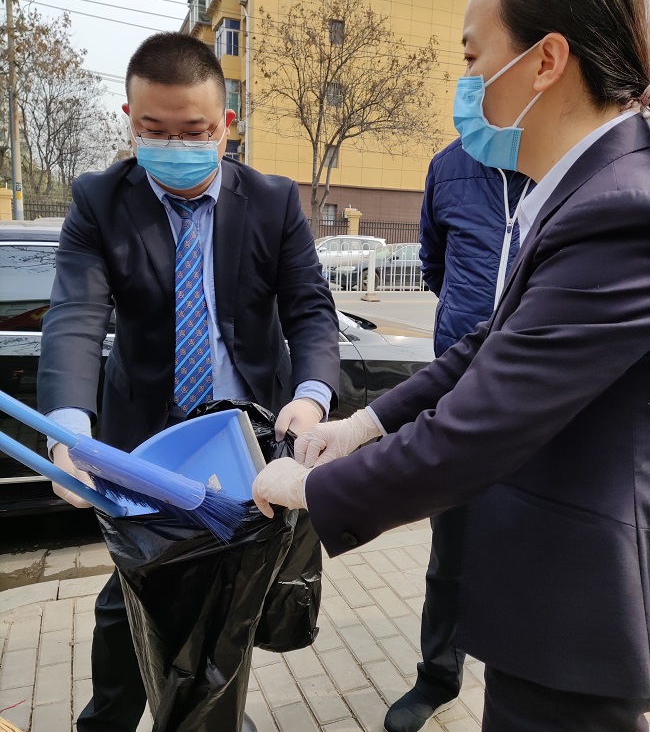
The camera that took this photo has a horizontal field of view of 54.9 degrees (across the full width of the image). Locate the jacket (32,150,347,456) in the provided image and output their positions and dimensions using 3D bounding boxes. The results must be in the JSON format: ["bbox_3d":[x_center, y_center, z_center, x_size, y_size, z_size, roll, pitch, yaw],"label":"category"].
[{"bbox_3d":[-0.268,-0.035,1.310,0.570,0.720,0.380,-1,15,-9],"label":"jacket"}]

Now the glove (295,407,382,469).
[{"bbox_3d":[0.024,0.130,1.120,0.160,0.080,0.090,-20,14,-6],"label":"glove"}]

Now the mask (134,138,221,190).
[{"bbox_3d":[-0.258,-0.354,1.095,0.145,0.100,0.075,0,38,-10],"label":"mask"}]

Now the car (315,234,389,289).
[{"bbox_3d":[0.499,-4.376,25.000,4.550,1.640,1.820,-3,12,-24],"label":"car"}]

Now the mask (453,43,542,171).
[{"bbox_3d":[0.208,-0.298,0.772,0.110,0.125,0.138,7,12,30],"label":"mask"}]

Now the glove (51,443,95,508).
[{"bbox_3d":[-0.472,0.205,1.170,0.090,0.120,0.100,-5,13,-31],"label":"glove"}]

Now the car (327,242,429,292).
[{"bbox_3d":[2.053,-3.047,18.966,4.600,1.470,1.800,-4,13,-30],"label":"car"}]

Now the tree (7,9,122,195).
[{"bbox_3d":[-10.490,-9.011,25.000,4.500,9.500,4.500,2,11,0],"label":"tree"}]

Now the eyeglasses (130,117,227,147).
[{"bbox_3d":[-0.269,-0.437,1.138,0.145,0.042,0.140,0,38,-10],"label":"eyeglasses"}]

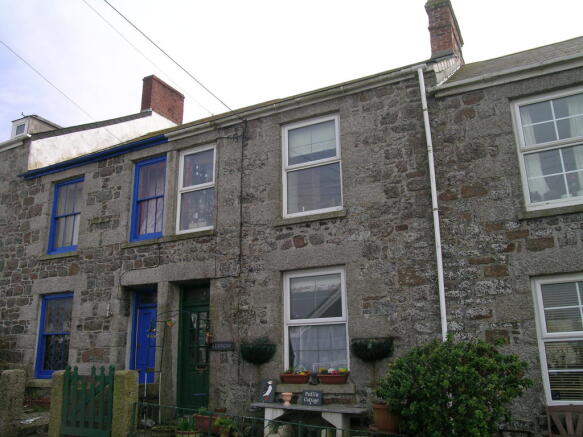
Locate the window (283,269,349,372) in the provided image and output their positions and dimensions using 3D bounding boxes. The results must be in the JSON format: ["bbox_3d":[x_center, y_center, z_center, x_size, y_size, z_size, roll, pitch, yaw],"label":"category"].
[{"bbox_3d":[0.414,1.607,8.093,1.090,1.670,0.090,-9,-17,25],"label":"window"}]

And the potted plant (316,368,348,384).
[{"bbox_3d":[0.651,2.354,7.806,0.488,0.225,0.180,-9,-17,27],"label":"potted plant"}]

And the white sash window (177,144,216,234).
[{"bbox_3d":[-1.804,-0.569,10.103,0.900,1.688,0.105,-9,-17,27],"label":"white sash window"}]

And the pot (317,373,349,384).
[{"bbox_3d":[0.652,2.397,7.794,0.488,0.135,0.180,-9,-17,27],"label":"pot"}]

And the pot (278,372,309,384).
[{"bbox_3d":[0.081,2.420,7.908,0.530,0.160,0.180,-9,-17,25],"label":"pot"}]

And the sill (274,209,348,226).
[{"bbox_3d":[0.316,0.017,8.449,1.250,0.110,0.190,-9,-17,25],"label":"sill"}]

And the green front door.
[{"bbox_3d":[-1.684,2.338,9.512,0.937,2.272,0.090,-9,-17,27],"label":"green front door"}]

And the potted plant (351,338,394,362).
[{"bbox_3d":[1.150,1.865,7.327,0.670,0.325,0.270,-9,-17,25],"label":"potted plant"}]

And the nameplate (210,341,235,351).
[{"bbox_3d":[-1.176,2.175,8.868,0.465,0.150,0.030,-9,-17,27],"label":"nameplate"}]

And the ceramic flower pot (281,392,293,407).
[{"bbox_3d":[-0.078,2.660,7.686,0.172,0.180,0.173,-1,-15,0],"label":"ceramic flower pot"}]

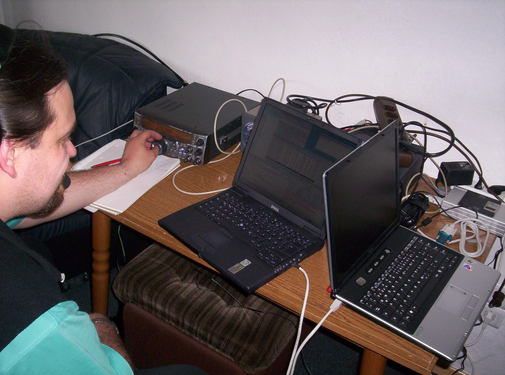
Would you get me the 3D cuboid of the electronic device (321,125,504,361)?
[{"bbox_3d":[0.367,0.099,1.181,0.343,0.309,0.352,25,36,29],"label":"electronic device"}]

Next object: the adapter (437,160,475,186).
[{"bbox_3d":[0.620,-0.041,1.631,0.086,0.052,0.055,0,32,-10],"label":"adapter"}]

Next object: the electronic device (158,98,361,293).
[{"bbox_3d":[0.016,0.000,1.313,0.321,0.281,0.362,30,39,34],"label":"electronic device"}]

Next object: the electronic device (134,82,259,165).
[{"bbox_3d":[-0.183,-0.224,1.818,0.267,0.102,0.344,19,34,21],"label":"electronic device"}]

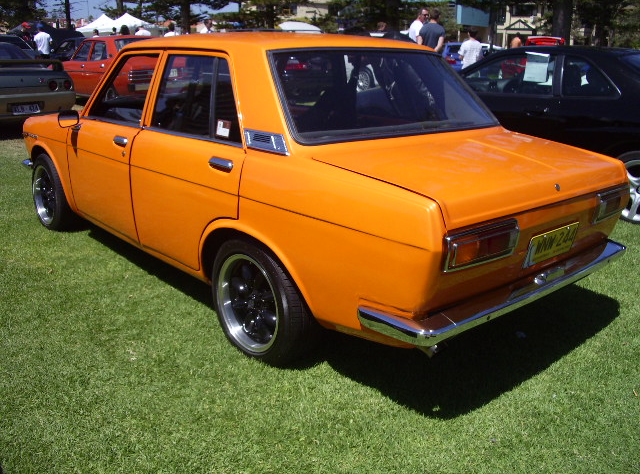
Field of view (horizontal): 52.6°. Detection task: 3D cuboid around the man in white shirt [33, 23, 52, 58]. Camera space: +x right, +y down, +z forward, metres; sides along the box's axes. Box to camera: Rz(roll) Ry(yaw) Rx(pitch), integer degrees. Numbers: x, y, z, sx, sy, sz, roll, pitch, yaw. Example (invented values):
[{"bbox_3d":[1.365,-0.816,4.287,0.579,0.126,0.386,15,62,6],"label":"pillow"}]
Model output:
[{"bbox_3d":[-8.429,-5.614,19.743,0.500,1.700,0.330,-3,17,-14],"label":"man in white shirt"}]

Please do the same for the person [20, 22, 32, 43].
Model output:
[{"bbox_3d":[-8.881,-5.649,19.746,0.340,1.720,0.480,4,17,8],"label":"person"}]

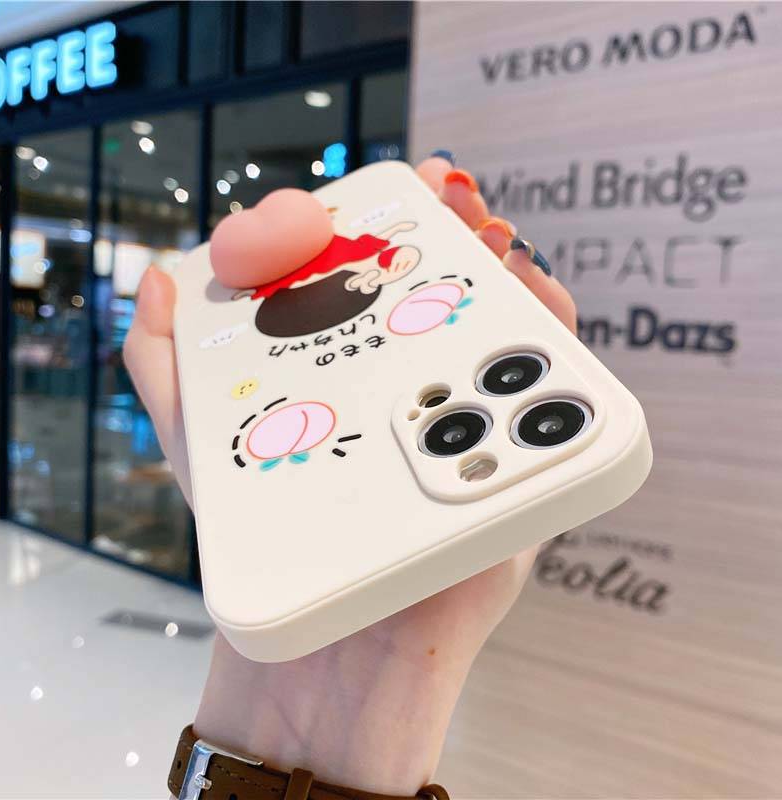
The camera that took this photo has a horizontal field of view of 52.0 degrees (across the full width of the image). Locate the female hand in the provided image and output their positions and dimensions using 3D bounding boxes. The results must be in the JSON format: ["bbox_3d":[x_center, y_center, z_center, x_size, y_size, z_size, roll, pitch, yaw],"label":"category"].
[{"bbox_3d":[-0.016,0.007,0.202,0.122,0.172,0.082,-1,-18,7],"label":"female hand"}]

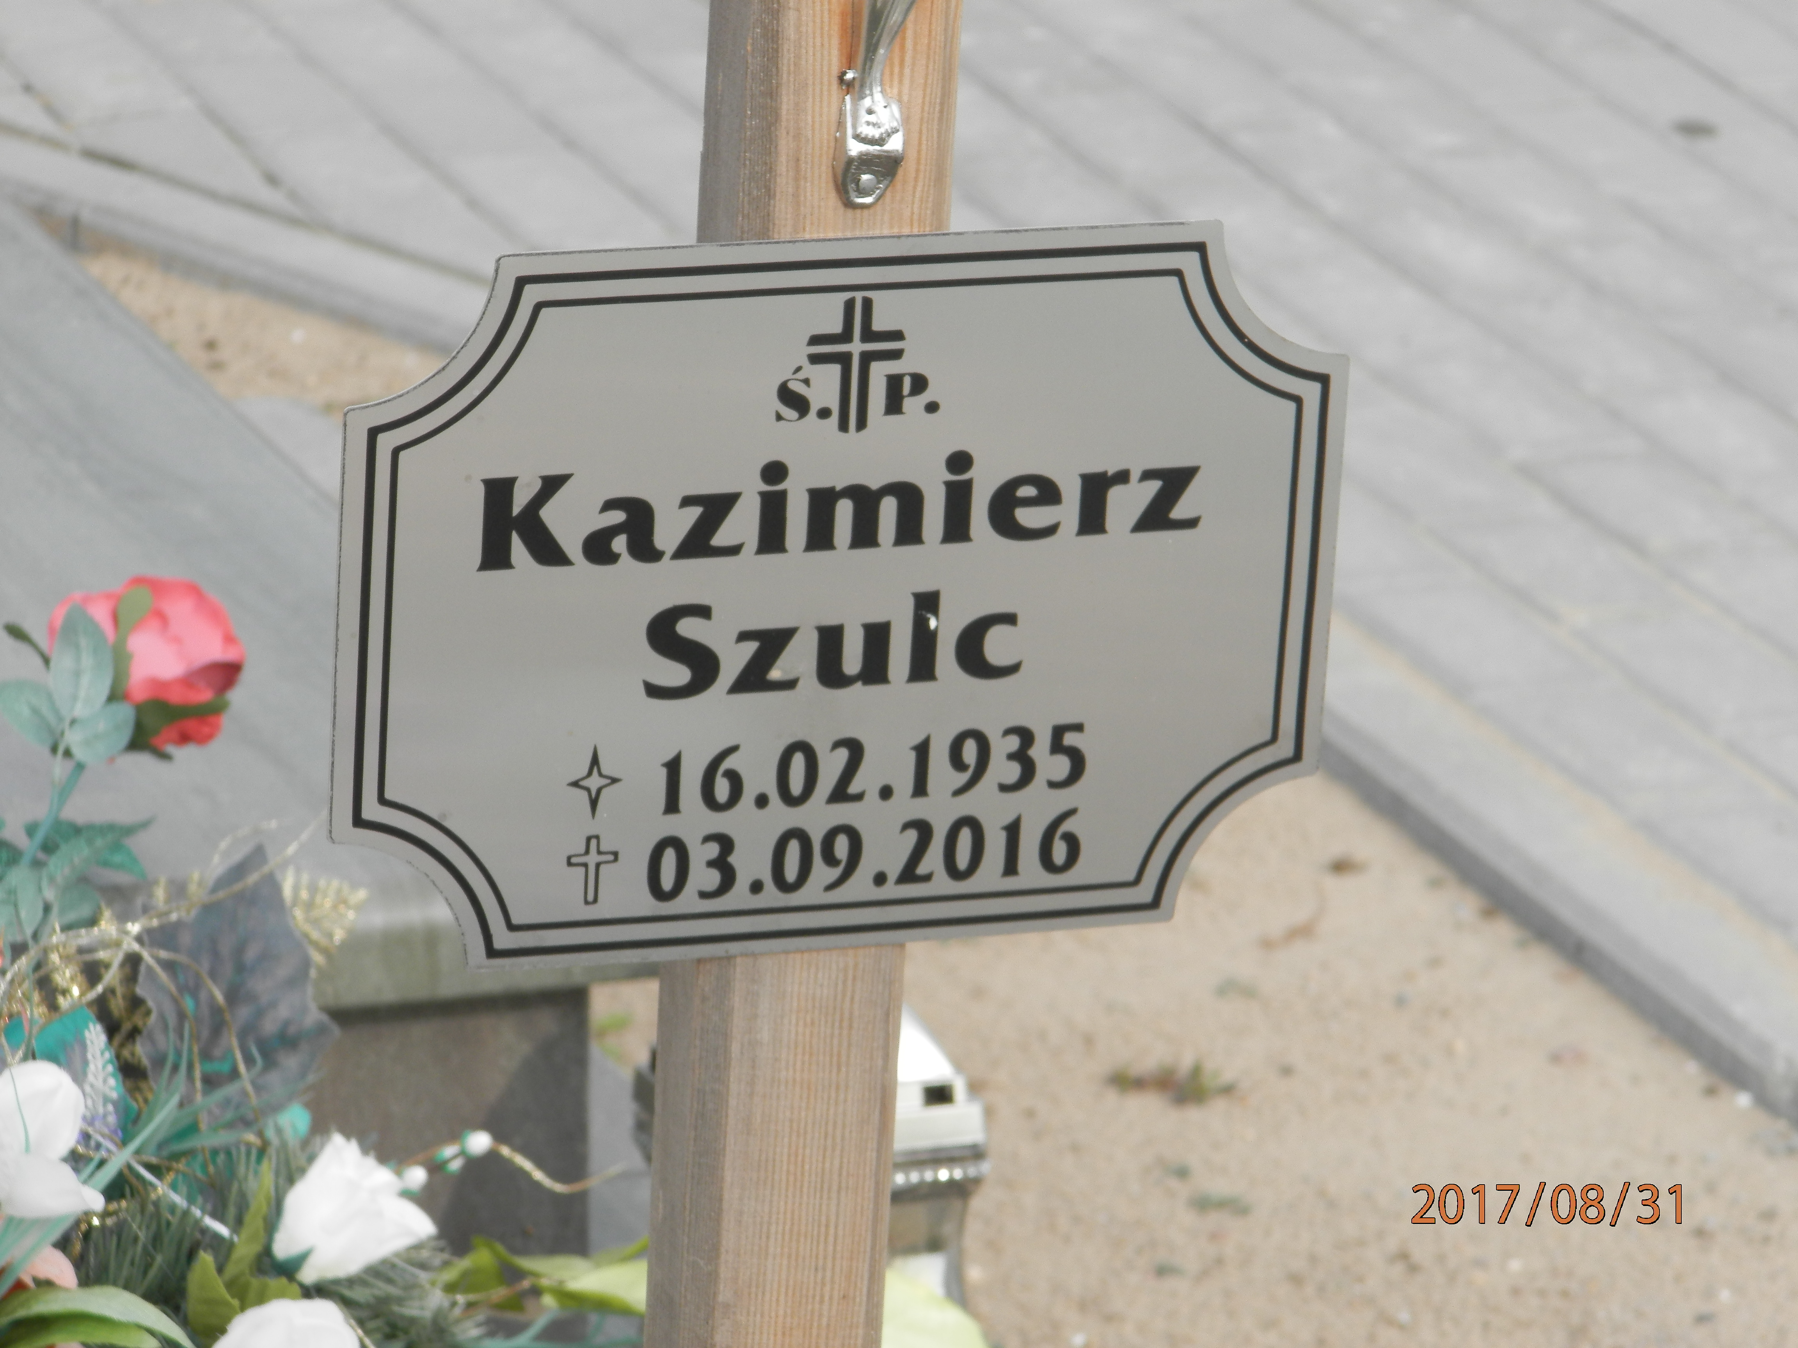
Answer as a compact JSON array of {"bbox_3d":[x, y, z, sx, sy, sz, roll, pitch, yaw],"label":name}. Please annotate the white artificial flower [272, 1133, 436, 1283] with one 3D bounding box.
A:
[{"bbox_3d":[-0.192,0.188,3.300,0.056,0.051,0.051,-42,0,-7],"label":"white artificial flower"}]

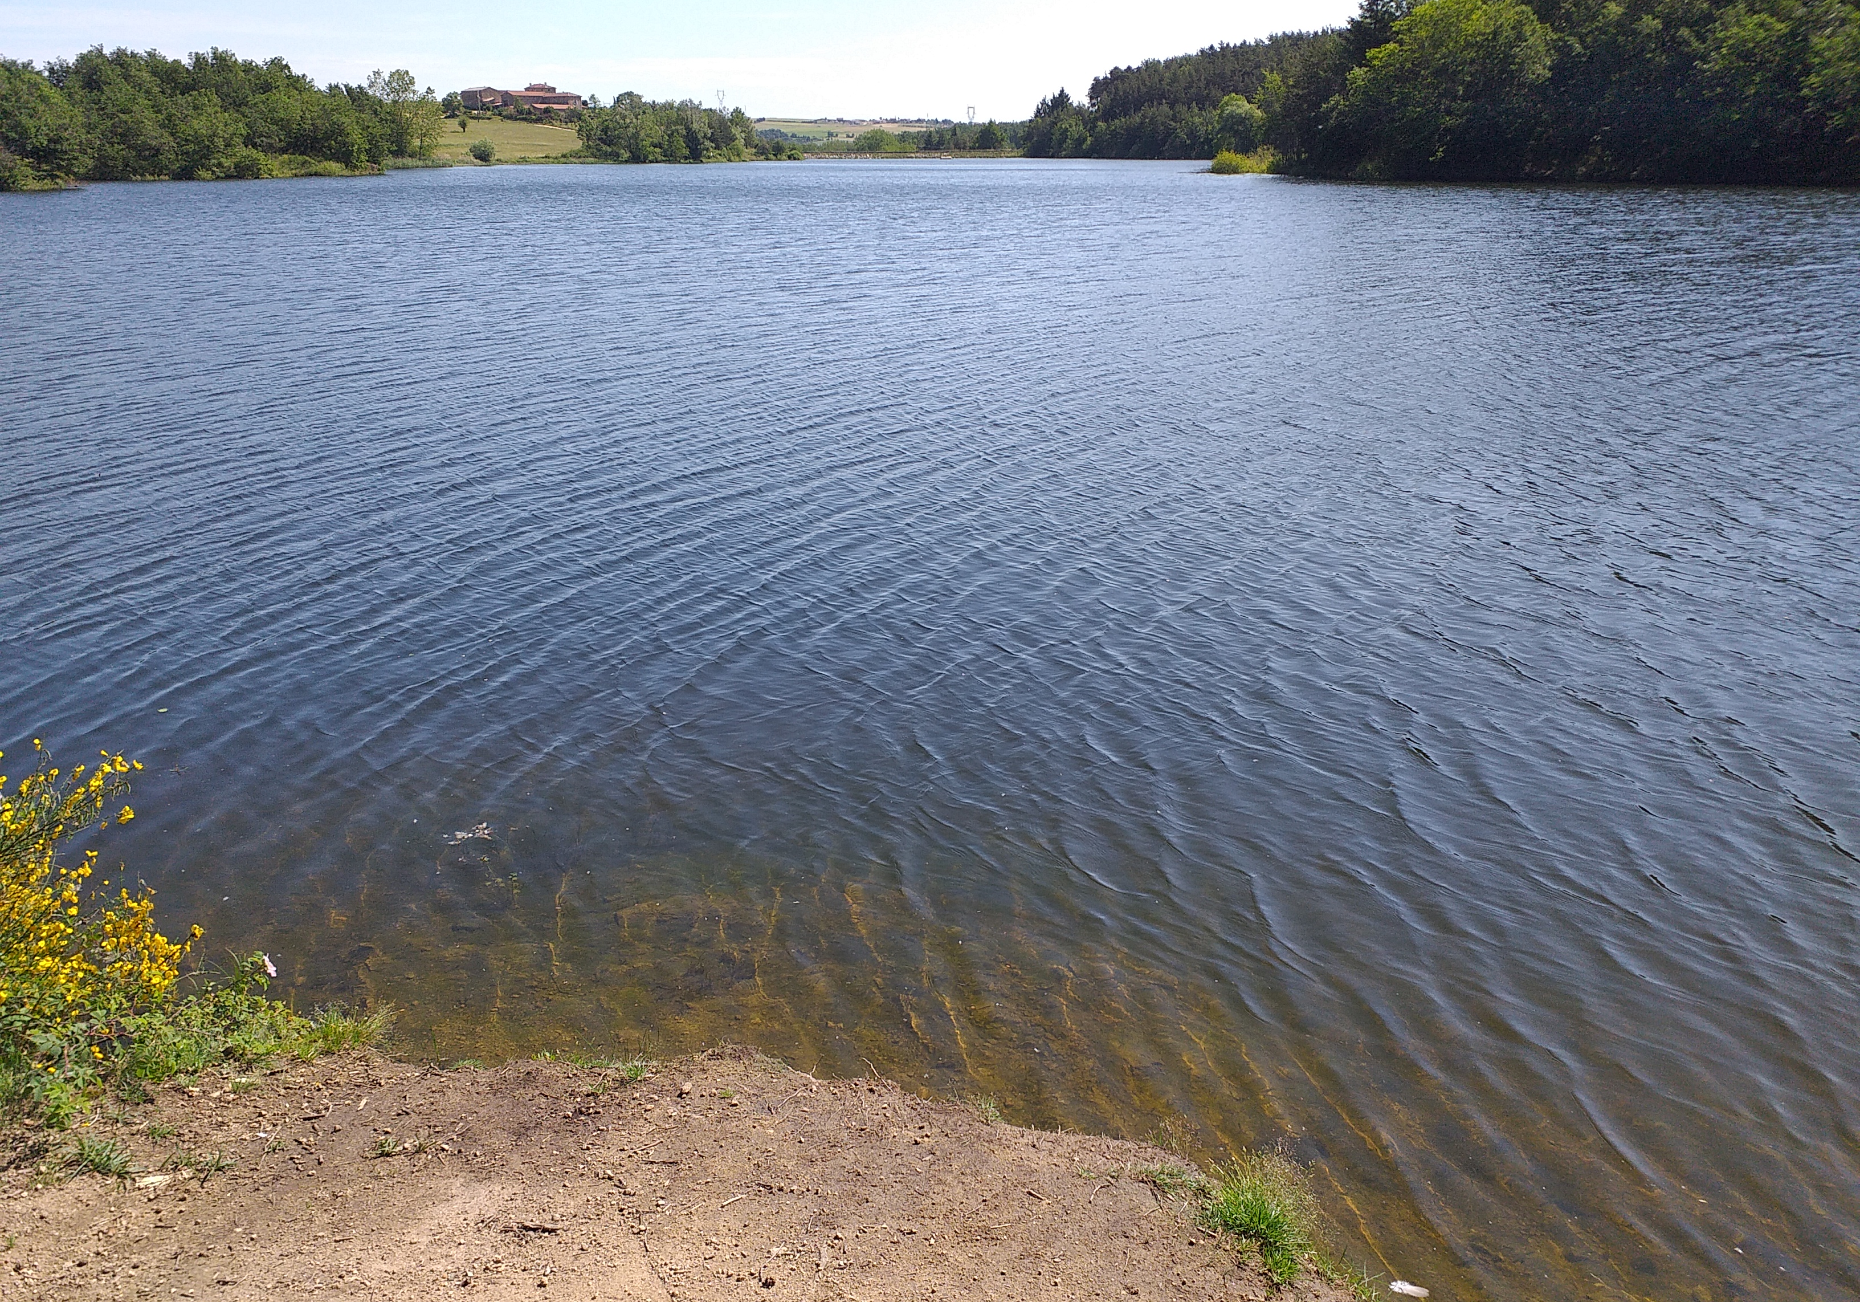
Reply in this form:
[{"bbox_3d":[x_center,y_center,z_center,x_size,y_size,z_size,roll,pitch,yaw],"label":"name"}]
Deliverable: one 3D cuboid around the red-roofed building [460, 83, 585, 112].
[{"bbox_3d":[-139.796,-189.474,480.000,36.000,10.000,22.000,-12,23,-31],"label":"red-roofed building"}]

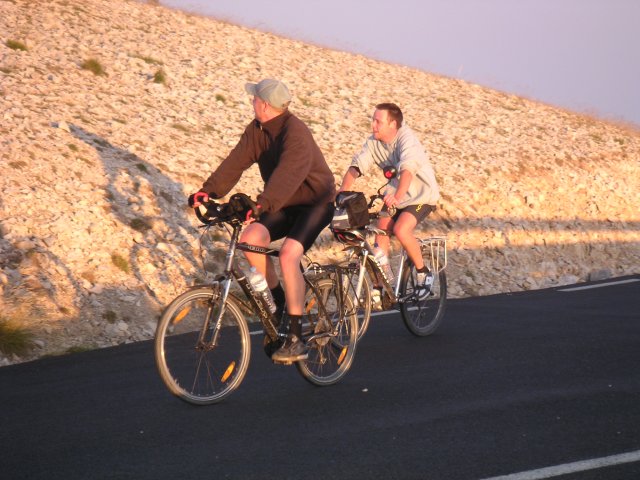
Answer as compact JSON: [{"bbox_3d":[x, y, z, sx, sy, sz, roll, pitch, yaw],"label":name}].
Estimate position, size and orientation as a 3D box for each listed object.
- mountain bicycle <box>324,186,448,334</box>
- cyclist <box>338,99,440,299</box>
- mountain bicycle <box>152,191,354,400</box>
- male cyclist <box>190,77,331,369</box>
[{"bbox_3d":[0.507,0.210,15.650,0.600,1.170,1.720,-1,2,37],"label":"mountain bicycle"},{"bbox_3d":[0.546,-0.286,15.670,0.600,1.550,0.920,-1,2,37],"label":"cyclist"},{"bbox_3d":[-0.351,0.321,12.100,0.600,1.190,1.730,-1,2,40],"label":"mountain bicycle"},{"bbox_3d":[-0.328,-0.109,12.130,0.600,1.670,0.940,-1,2,40],"label":"male cyclist"}]

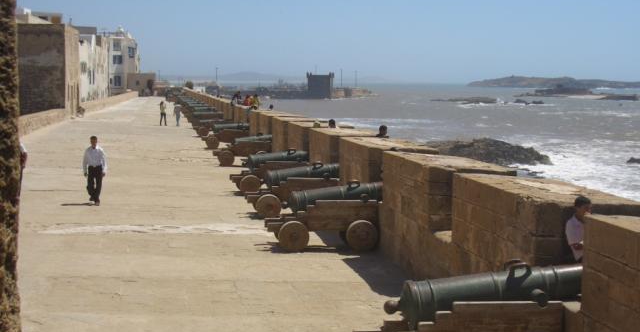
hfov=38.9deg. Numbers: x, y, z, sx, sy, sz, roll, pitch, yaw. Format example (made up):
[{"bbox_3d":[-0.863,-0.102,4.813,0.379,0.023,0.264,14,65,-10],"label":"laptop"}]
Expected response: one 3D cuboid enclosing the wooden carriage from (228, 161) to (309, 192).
[{"bbox_3d":[-1.451,0.269,25.661,2.000,0.880,1.050,-1,5,-8],"label":"wooden carriage"}]

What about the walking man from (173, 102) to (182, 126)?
[{"bbox_3d":[-9.928,-3.612,63.033,0.520,1.700,0.350,-1,5,-6],"label":"walking man"}]

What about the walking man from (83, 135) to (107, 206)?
[{"bbox_3d":[-5.654,0.119,22.683,0.550,1.730,0.380,-1,5,-11],"label":"walking man"}]

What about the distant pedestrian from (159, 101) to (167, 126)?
[{"bbox_3d":[-10.903,-3.612,63.033,0.450,1.700,0.470,-4,7,-37],"label":"distant pedestrian"}]

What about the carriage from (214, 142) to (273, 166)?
[{"bbox_3d":[-2.939,-0.475,33.674,2.000,0.880,1.050,-1,5,-8],"label":"carriage"}]

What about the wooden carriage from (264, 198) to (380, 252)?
[{"bbox_3d":[-0.002,1.071,17.025,2.000,0.880,1.050,-1,5,-8],"label":"wooden carriage"}]

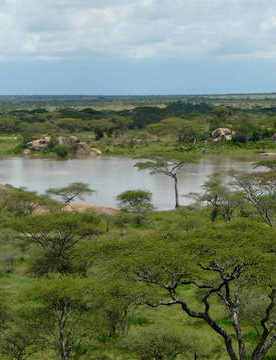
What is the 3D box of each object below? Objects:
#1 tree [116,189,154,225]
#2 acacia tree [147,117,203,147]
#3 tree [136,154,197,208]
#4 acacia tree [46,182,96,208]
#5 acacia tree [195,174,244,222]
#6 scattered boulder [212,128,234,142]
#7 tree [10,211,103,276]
[{"bbox_3d":[-0.336,3.458,191.674,4.960,4.710,4.710,0,3,0],"label":"tree"},{"bbox_3d":[11.787,-15.676,475.145,18.110,9.700,14.490,0,3,1],"label":"acacia tree"},{"bbox_3d":[4.069,0.079,218.145,9.210,8.330,8.290,0,3,1],"label":"tree"},{"bbox_3d":[-9.774,2.243,212.561,6.950,3.770,6.250,0,3,-3],"label":"acacia tree"},{"bbox_3d":[10.761,2.446,194.103,6.610,6.350,5.950,0,3,3],"label":"acacia tree"},{"bbox_3d":[29.978,-15.654,515.370,7.670,4.810,6.140,0,3,3],"label":"scattered boulder"},{"bbox_3d":[-7.809,5.998,138.751,8.510,5.880,8.080,0,3,-3],"label":"tree"}]

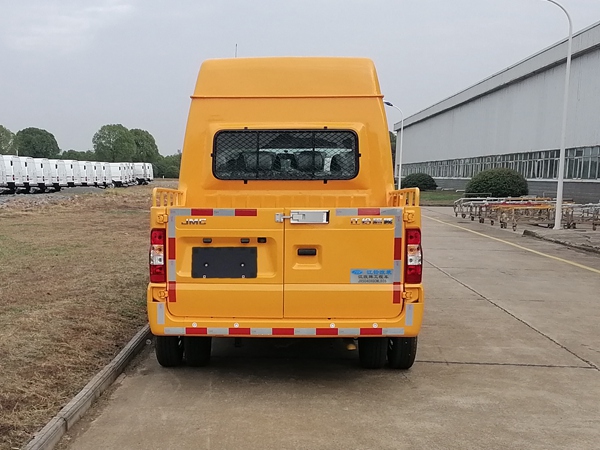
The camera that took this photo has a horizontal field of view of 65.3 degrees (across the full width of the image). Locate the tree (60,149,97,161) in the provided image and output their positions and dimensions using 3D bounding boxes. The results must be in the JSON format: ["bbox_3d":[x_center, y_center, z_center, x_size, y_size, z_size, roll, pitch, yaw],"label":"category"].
[{"bbox_3d":[-50.642,-13.146,107.000,7.600,7.400,7.000,-3,7,-25],"label":"tree"}]

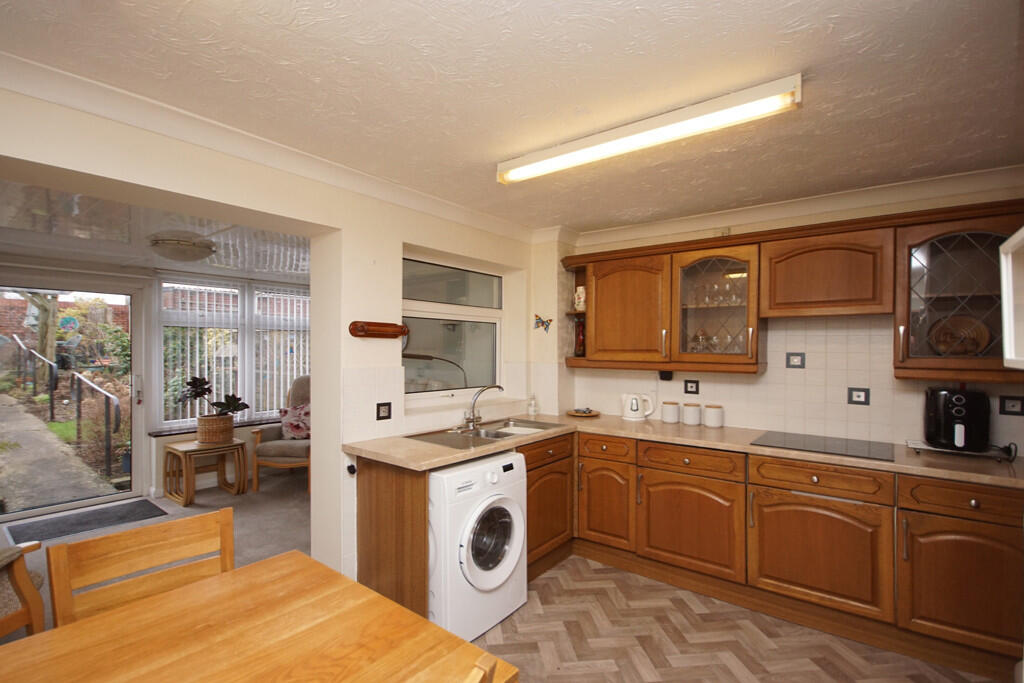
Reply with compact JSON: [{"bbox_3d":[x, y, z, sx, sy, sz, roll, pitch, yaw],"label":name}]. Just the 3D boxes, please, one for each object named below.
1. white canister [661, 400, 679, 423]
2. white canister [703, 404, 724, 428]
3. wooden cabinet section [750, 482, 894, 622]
[{"bbox_3d":[1.137,0.511,3.268,0.113,0.142,0.113,0,-1,36],"label":"white canister"},{"bbox_3d":[1.349,0.507,3.040,0.113,0.133,0.113,0,0,35],"label":"white canister"},{"bbox_3d":[1.667,1.038,2.481,0.608,0.544,0.550,0,0,35],"label":"wooden cabinet section"}]

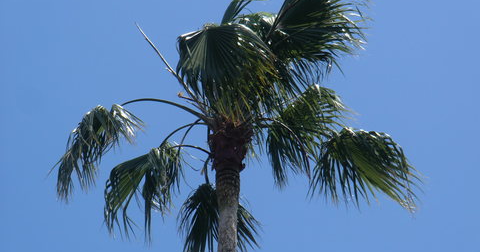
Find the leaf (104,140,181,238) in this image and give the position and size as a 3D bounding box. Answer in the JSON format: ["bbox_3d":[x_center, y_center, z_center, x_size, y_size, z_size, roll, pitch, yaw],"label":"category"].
[{"bbox_3d":[-1.054,0.693,15.900,0.850,0.890,0.600,2,-28,1],"label":"leaf"}]

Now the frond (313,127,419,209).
[{"bbox_3d":[1.360,0.475,15.900,1.180,0.670,0.650,2,-28,1],"label":"frond"}]

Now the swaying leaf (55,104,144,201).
[{"bbox_3d":[-1.544,0.291,16.000,0.990,0.880,0.600,2,-28,1],"label":"swaying leaf"}]

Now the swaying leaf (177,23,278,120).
[{"bbox_3d":[-0.134,-0.584,15.600,1.090,0.840,0.650,2,-28,1],"label":"swaying leaf"}]

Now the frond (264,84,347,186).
[{"bbox_3d":[0.720,0.104,16.000,0.900,0.920,0.650,2,-28,1],"label":"frond"}]

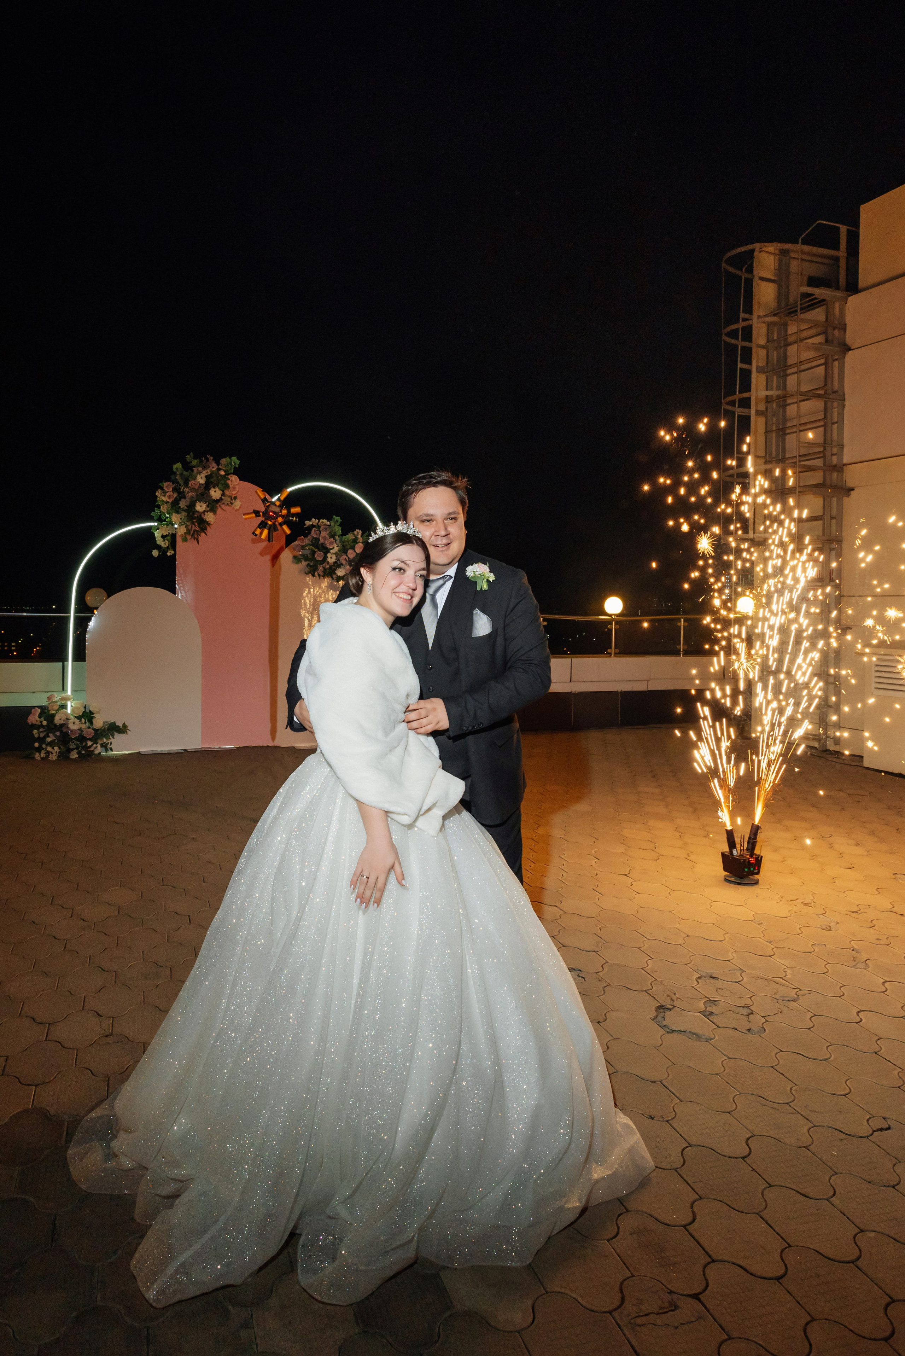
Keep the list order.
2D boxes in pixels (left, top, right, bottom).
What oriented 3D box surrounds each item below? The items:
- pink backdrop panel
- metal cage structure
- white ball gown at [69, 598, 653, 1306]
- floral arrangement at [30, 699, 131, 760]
[{"bbox_3d":[-2.097,-0.585,8.512,1.030,2.500,0.060,-1,5,-14],"label":"pink backdrop panel"},{"bbox_3d":[3.084,-1.711,8.663,0.970,4.820,0.840,-2,5,-25],"label":"metal cage structure"},{"bbox_3d":[-0.202,0.425,2.201,1.300,1.610,1.200,-4,7,-41],"label":"white ball gown"},{"bbox_3d":[-3.337,0.428,8.027,0.840,0.540,0.500,-1,5,-18],"label":"floral arrangement"}]

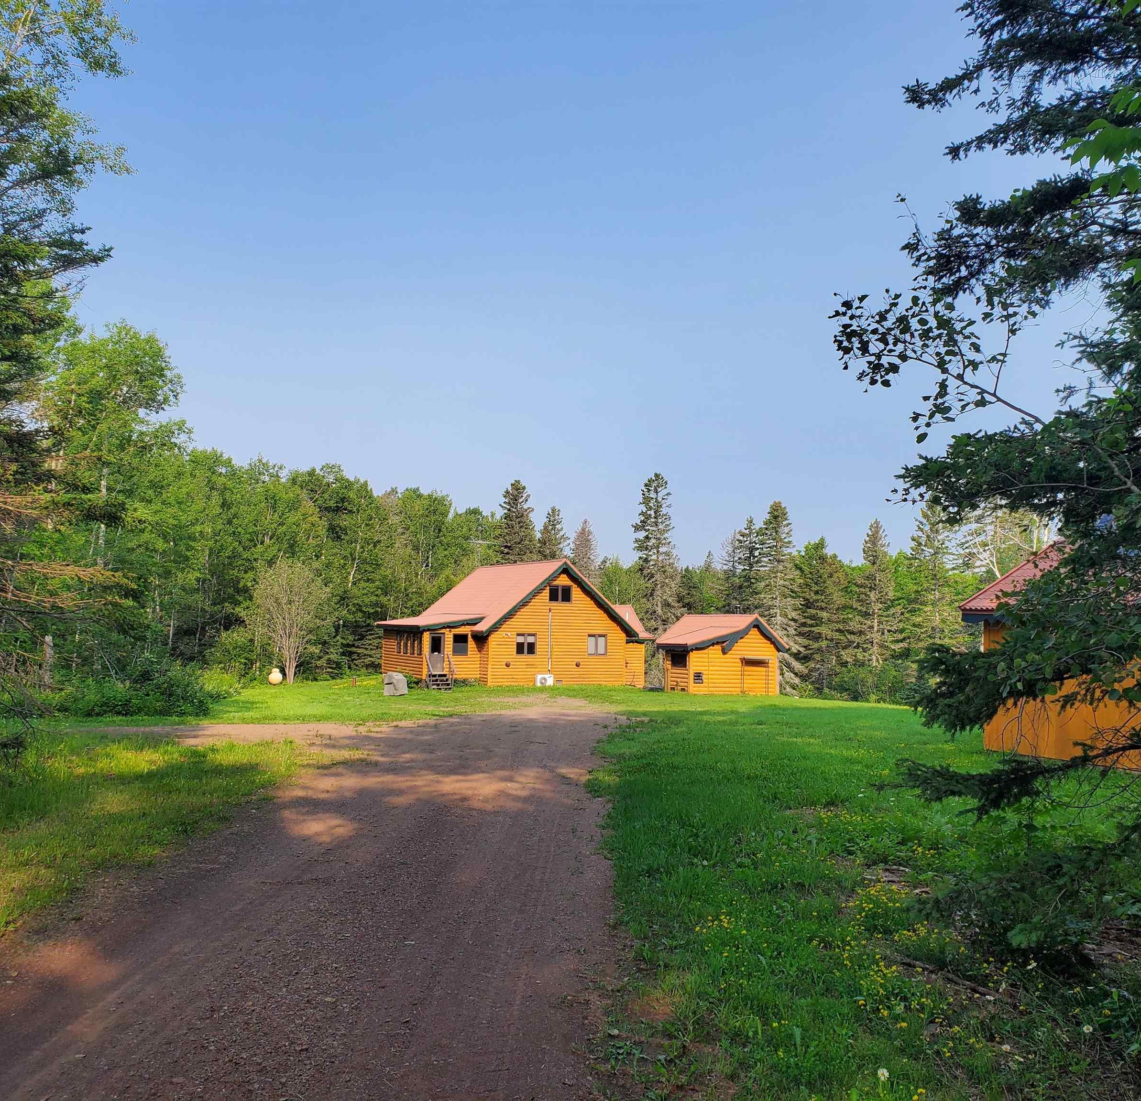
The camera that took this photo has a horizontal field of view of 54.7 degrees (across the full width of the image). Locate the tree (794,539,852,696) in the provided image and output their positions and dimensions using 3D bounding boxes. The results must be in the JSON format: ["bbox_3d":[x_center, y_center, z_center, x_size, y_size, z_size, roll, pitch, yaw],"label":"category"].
[{"bbox_3d":[14.064,3.721,61.700,3.300,8.691,3.300,1,-4,0],"label":"tree"}]

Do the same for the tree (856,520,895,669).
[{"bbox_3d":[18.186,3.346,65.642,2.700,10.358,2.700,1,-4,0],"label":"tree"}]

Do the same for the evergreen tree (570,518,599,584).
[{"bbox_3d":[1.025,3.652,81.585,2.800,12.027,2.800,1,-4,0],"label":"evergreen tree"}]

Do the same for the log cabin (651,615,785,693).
[{"bbox_3d":[6.819,5.059,55.158,5.950,3.850,6.100,3,-4,-27],"label":"log cabin"}]

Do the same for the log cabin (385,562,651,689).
[{"bbox_3d":[-3.430,4.352,65.963,15.100,7.100,12.400,3,-4,-27],"label":"log cabin"}]

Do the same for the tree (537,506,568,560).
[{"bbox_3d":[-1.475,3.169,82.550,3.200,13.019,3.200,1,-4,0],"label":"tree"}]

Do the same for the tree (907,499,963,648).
[{"bbox_3d":[21.347,2.849,64.608,3.400,11.340,3.400,1,-4,0],"label":"tree"}]

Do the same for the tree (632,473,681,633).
[{"bbox_3d":[5.586,1.843,72.517,3.600,13.974,3.600,1,-4,0],"label":"tree"}]

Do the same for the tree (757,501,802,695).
[{"bbox_3d":[11.404,2.612,60.632,2.900,10.645,2.900,1,-4,0],"label":"tree"}]

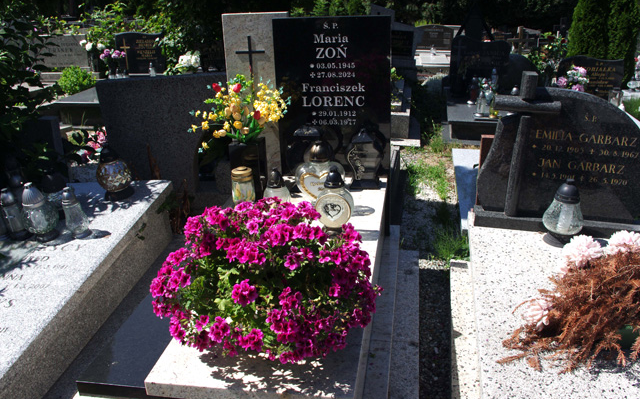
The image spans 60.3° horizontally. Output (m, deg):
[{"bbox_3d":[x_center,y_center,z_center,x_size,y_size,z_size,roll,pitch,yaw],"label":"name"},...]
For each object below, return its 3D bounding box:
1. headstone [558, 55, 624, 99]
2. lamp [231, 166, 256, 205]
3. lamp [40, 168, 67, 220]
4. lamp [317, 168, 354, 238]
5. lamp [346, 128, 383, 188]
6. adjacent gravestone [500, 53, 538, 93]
[{"bbox_3d":[3.040,-1.361,6.187,0.710,0.550,0.100,2,21,9],"label":"headstone"},{"bbox_3d":[-0.397,-0.072,2.828,0.122,0.187,0.122,2,21,9],"label":"lamp"},{"bbox_3d":[-1.110,-0.023,2.291,0.115,0.205,0.115,1,22,10],"label":"lamp"},{"bbox_3d":[0.056,0.010,2.286,0.160,0.308,0.100,1,22,10],"label":"lamp"},{"bbox_3d":[0.234,-0.222,2.875,0.195,0.315,0.150,2,21,9],"label":"lamp"},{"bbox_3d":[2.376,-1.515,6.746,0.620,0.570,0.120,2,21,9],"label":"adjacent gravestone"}]

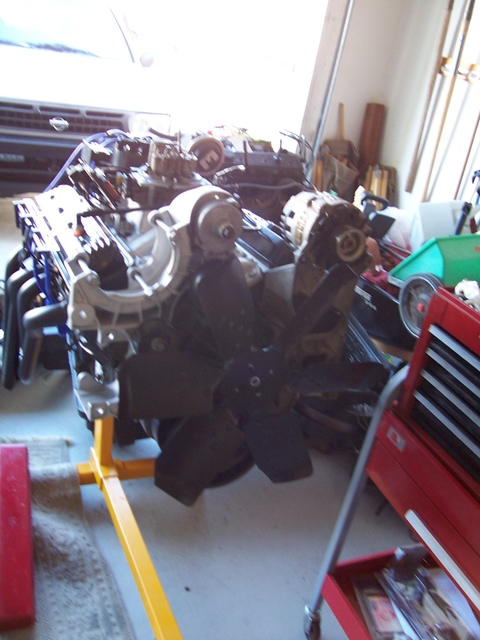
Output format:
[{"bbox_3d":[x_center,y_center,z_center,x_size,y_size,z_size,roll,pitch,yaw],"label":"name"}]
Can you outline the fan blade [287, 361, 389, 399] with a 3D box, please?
[{"bbox_3d":[0.174,0.112,1.138,0.171,0.108,0.035,-2,57,-27],"label":"fan blade"}]

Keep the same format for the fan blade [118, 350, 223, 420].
[{"bbox_3d":[-0.113,0.106,0.986,0.171,0.108,0.035,-2,-3,-27],"label":"fan blade"}]

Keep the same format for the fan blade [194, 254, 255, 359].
[{"bbox_3d":[-0.010,-0.019,0.972,0.035,0.171,0.108,10,45,37],"label":"fan blade"}]

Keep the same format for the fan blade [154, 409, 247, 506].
[{"bbox_3d":[-0.071,0.234,1.077,0.108,0.171,0.035,36,7,-6],"label":"fan blade"}]

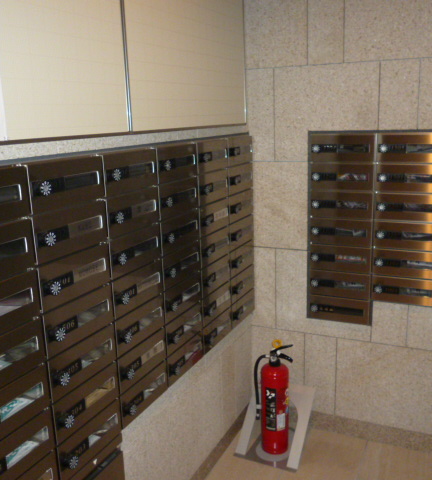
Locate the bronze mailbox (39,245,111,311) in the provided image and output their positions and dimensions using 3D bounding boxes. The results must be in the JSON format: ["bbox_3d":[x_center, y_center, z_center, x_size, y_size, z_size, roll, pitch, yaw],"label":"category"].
[{"bbox_3d":[-0.397,0.090,1.369,0.090,0.117,0.271,4,15,25],"label":"bronze mailbox"}]

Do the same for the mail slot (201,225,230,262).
[{"bbox_3d":[-0.055,0.024,2.128,0.120,0.118,0.269,4,15,25],"label":"mail slot"}]

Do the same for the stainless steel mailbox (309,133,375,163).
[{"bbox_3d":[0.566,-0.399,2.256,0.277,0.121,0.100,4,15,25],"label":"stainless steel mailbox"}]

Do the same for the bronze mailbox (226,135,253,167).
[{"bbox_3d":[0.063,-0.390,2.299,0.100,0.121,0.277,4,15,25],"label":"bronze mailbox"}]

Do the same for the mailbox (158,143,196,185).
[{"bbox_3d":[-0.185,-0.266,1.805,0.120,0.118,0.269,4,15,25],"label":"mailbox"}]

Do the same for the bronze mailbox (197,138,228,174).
[{"bbox_3d":[-0.051,-0.323,2.034,0.090,0.117,0.271,4,15,25],"label":"bronze mailbox"}]

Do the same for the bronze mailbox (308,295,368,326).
[{"bbox_3d":[0.574,0.306,2.376,0.271,0.117,0.090,4,15,25],"label":"bronze mailbox"}]

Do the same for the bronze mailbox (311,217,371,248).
[{"bbox_3d":[0.562,-0.043,2.295,0.271,0.117,0.090,4,15,25],"label":"bronze mailbox"}]

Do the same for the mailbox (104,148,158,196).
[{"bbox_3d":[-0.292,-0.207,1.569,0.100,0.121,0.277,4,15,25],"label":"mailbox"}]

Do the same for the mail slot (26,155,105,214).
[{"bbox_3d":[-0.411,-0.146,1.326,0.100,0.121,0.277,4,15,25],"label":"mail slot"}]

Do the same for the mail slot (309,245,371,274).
[{"bbox_3d":[0.587,0.064,2.368,0.269,0.118,0.160,4,15,25],"label":"mail slot"}]

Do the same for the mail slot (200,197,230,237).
[{"bbox_3d":[-0.059,-0.093,2.101,0.120,0.118,0.269,4,15,25],"label":"mail slot"}]

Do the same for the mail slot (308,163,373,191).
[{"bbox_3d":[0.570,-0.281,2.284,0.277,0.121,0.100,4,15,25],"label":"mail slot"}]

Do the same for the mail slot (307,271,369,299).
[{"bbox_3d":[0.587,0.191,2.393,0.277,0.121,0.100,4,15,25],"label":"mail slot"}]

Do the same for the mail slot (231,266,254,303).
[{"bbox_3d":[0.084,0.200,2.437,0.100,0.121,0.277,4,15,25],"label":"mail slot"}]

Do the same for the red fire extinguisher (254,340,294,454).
[{"bbox_3d":[0.263,0.712,2.359,0.178,0.540,0.140,1,14,14],"label":"red fire extinguisher"}]

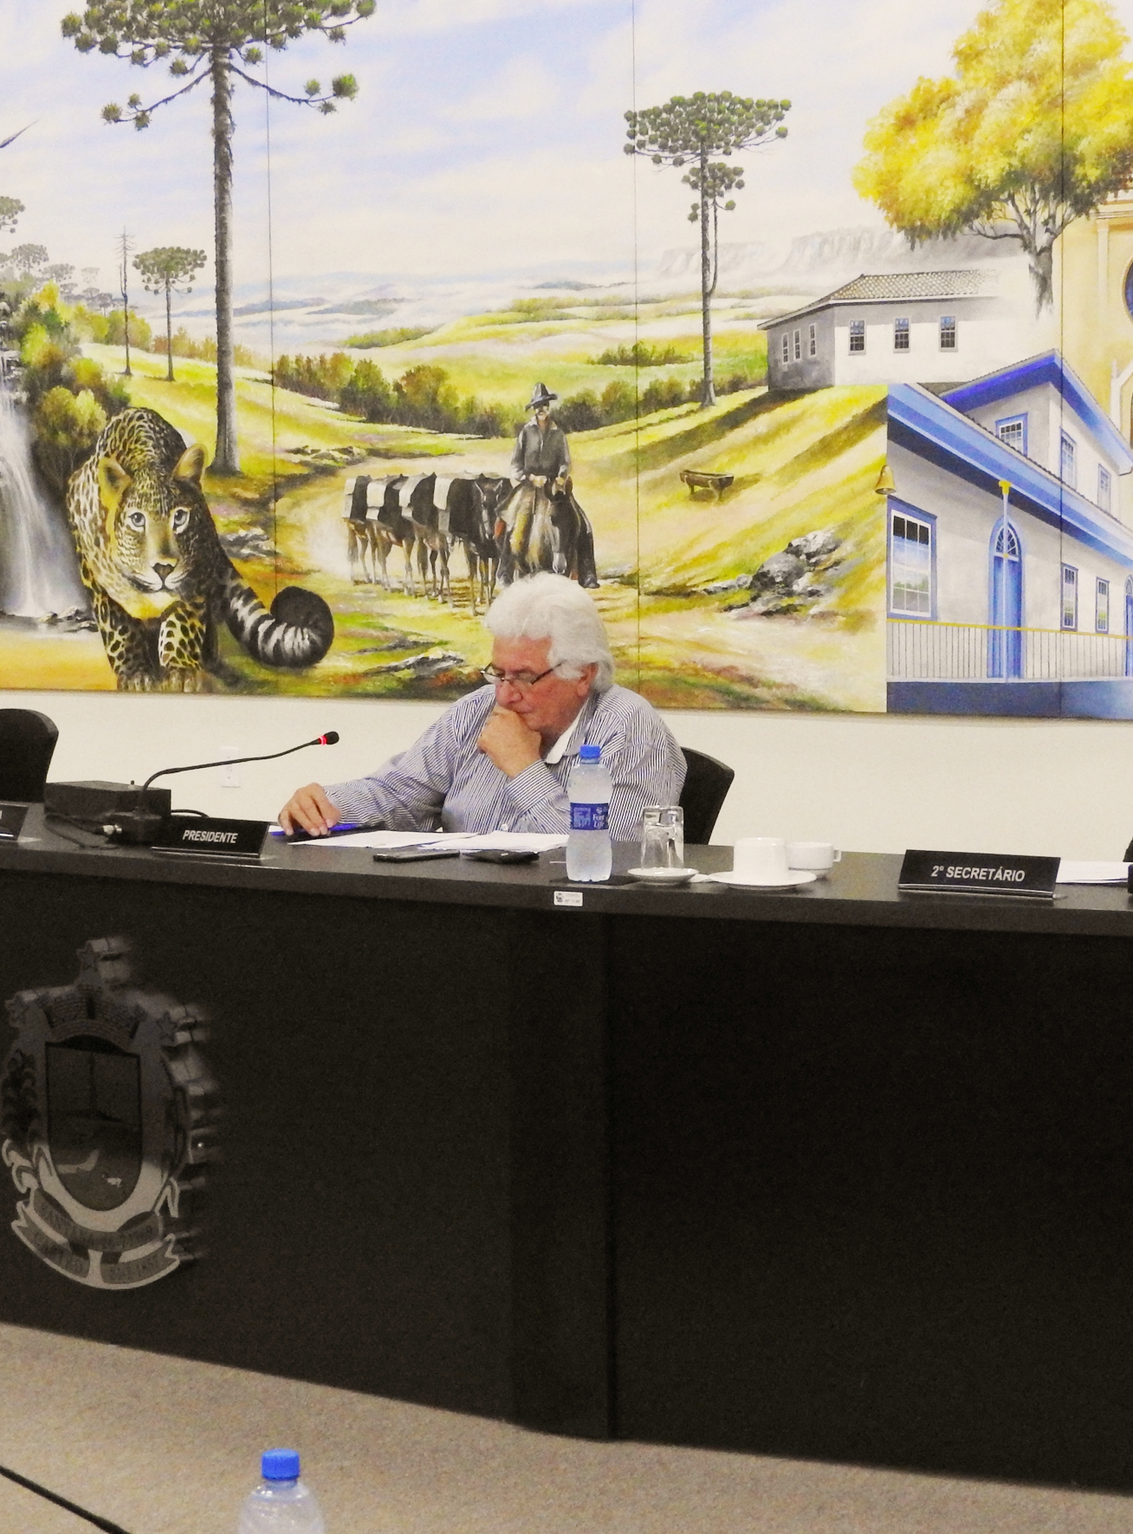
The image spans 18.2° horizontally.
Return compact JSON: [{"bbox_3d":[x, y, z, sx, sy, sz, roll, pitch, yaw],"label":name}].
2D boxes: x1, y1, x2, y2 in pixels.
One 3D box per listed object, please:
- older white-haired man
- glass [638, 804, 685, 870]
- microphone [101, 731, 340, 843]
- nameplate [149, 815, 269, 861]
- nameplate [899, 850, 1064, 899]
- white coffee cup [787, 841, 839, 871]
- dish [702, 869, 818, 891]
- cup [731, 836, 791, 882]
[{"bbox_3d":[-0.062,0.270,6.132,0.600,1.200,0.650,3,5,37],"label":"older white-haired man"},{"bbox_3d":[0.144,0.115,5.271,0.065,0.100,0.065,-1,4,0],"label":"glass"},{"bbox_3d":[-0.599,0.035,6.115,0.415,0.166,0.130,-2,5,-18],"label":"microphone"},{"bbox_3d":[-0.575,0.113,5.791,0.245,0.058,0.050,3,5,38],"label":"nameplate"},{"bbox_3d":[0.601,0.152,5.122,0.247,0.057,0.050,2,5,32],"label":"nameplate"},{"bbox_3d":[0.374,0.141,5.333,0.083,0.050,0.068,-1,4,0],"label":"white coffee cup"},{"bbox_3d":[0.290,0.166,5.206,0.158,0.020,0.158,-1,4,0],"label":"dish"},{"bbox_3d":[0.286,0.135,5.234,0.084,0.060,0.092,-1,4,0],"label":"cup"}]

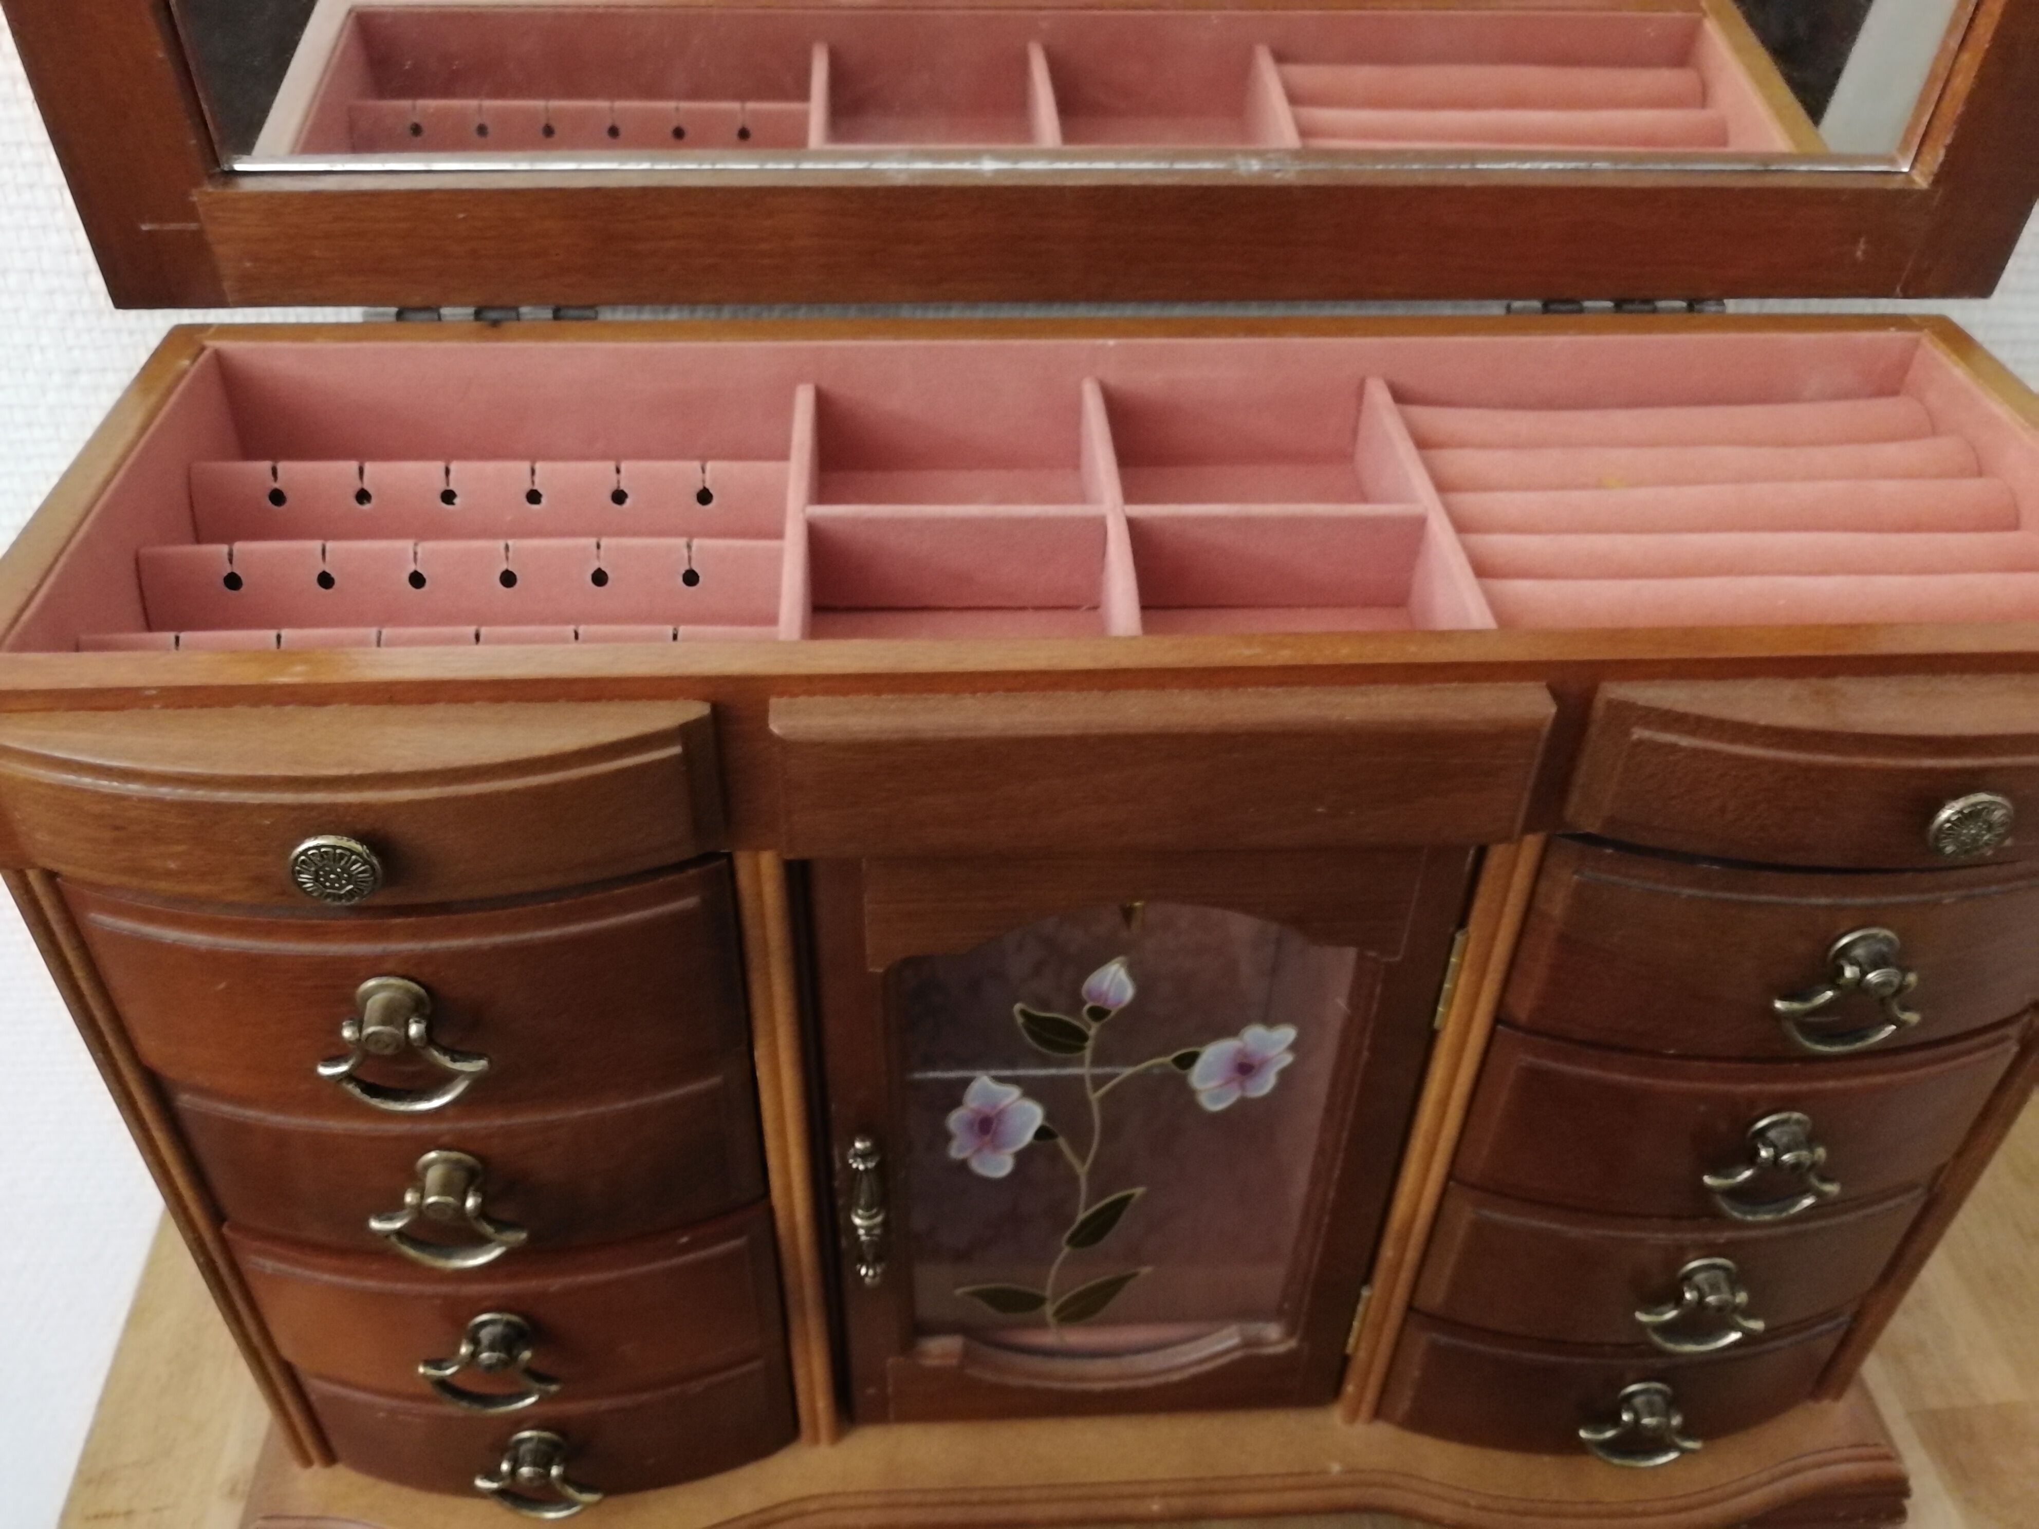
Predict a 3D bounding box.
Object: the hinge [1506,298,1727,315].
[{"bbox_3d":[0.125,-0.096,0.333,0.047,0.005,0.005,-1,39,-3],"label":"hinge"}]

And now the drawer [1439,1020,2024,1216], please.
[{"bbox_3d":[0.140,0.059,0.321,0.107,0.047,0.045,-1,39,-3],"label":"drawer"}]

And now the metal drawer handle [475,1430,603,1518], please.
[{"bbox_3d":[-0.104,0.155,0.347,0.026,0.025,0.010,-1,39,-3],"label":"metal drawer handle"}]

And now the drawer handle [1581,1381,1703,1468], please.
[{"bbox_3d":[0.140,0.150,0.360,0.028,0.024,0.010,-1,39,-3],"label":"drawer handle"}]

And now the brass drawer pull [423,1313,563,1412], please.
[{"bbox_3d":[-0.105,0.120,0.319,0.026,0.025,0.010,-1,39,-3],"label":"brass drawer pull"}]

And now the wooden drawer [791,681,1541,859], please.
[{"bbox_3d":[0.021,0.001,0.241,0.115,0.027,0.012,-1,39,-3],"label":"wooden drawer"}]

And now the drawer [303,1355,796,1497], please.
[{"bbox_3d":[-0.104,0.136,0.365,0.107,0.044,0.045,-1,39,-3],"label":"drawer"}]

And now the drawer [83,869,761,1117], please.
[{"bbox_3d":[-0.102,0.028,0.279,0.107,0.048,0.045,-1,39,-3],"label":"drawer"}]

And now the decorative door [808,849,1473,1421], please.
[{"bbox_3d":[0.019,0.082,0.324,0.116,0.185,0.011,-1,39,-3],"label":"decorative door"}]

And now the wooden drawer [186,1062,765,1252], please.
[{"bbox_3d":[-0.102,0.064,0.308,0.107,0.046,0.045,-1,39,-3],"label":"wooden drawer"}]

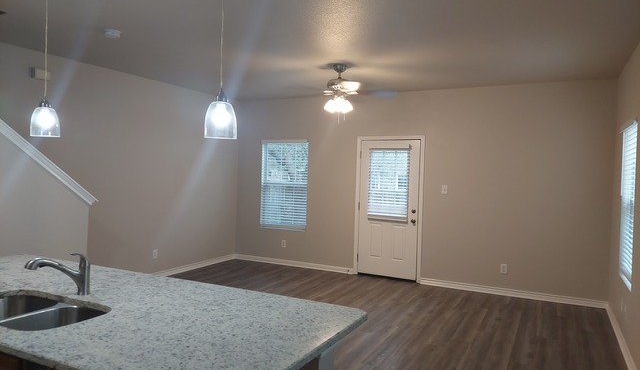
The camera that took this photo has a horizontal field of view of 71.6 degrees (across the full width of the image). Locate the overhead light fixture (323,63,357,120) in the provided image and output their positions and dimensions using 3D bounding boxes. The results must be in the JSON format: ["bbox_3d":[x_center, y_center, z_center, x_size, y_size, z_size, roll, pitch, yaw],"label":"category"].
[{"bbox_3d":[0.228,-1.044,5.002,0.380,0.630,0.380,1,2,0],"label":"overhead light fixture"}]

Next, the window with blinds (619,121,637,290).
[{"bbox_3d":[3.004,0.189,4.327,0.100,1.504,0.893,3,2,28],"label":"window with blinds"}]

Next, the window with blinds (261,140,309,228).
[{"bbox_3d":[-0.601,0.002,7.440,0.910,1.510,0.100,3,2,28],"label":"window with blinds"}]

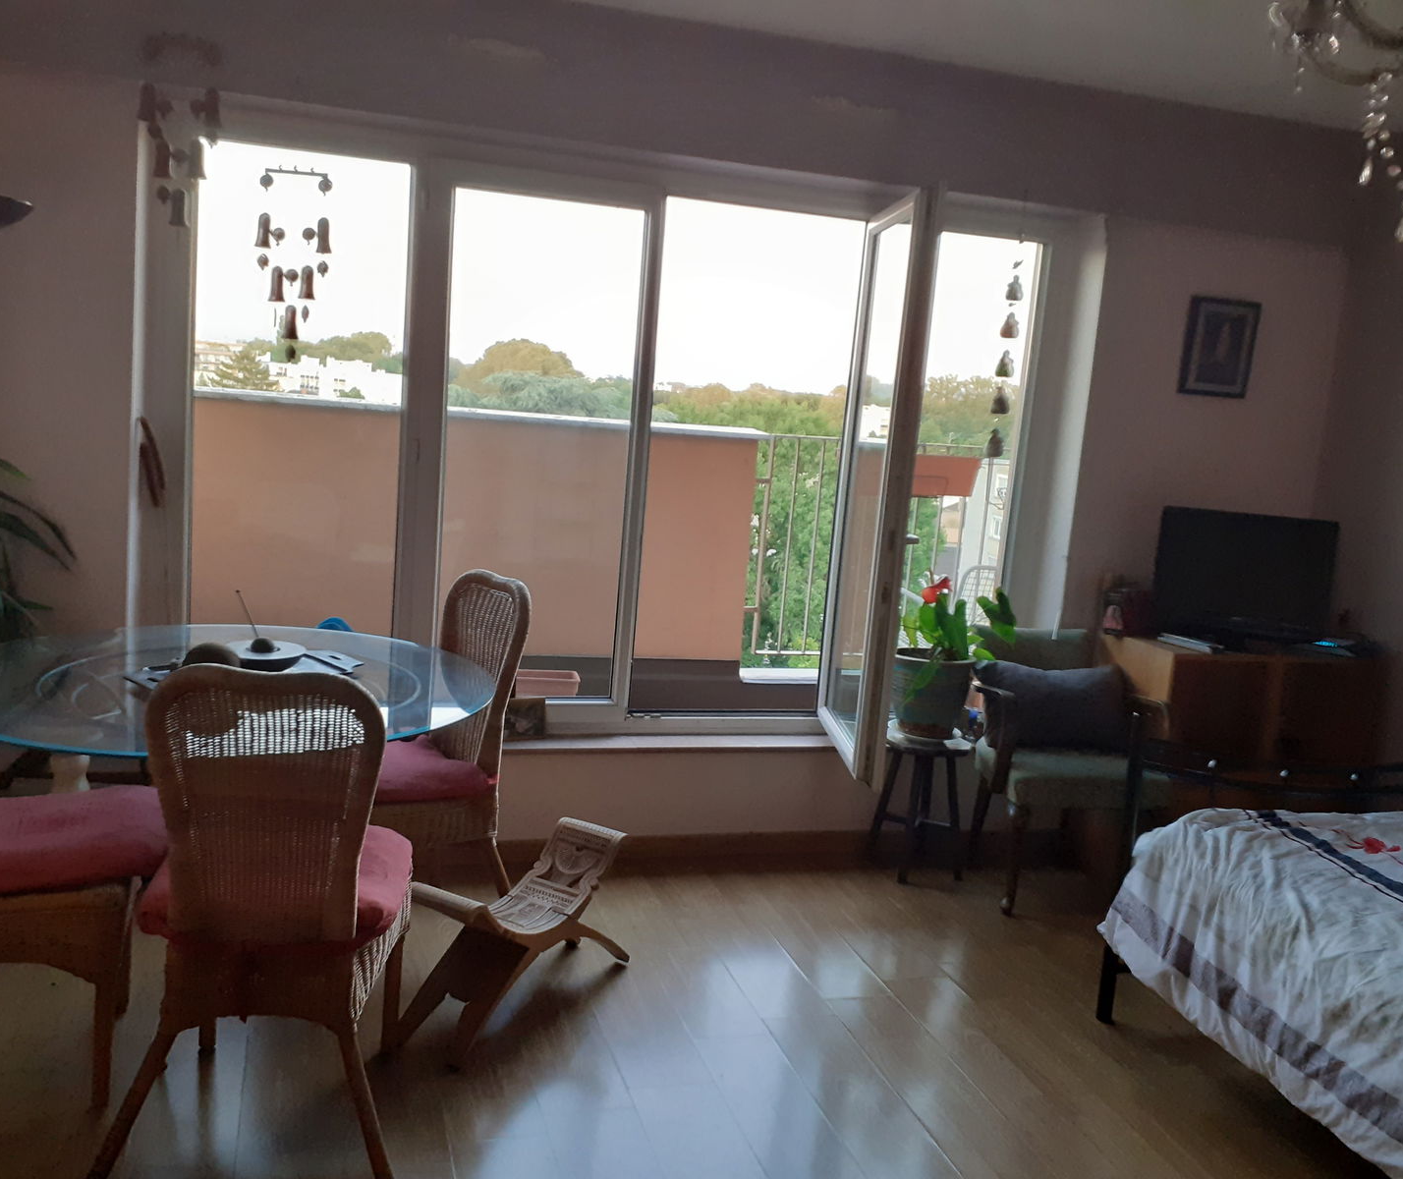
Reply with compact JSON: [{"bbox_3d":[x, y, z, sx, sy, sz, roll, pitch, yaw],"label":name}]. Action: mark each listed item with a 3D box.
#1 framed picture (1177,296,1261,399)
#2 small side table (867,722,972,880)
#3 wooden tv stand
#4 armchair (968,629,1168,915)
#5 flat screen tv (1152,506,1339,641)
[{"bbox_3d":[1.754,-0.821,4.152,0.291,0.328,0.022,2,10,-17],"label":"framed picture"},{"bbox_3d":[0.710,0.696,3.990,0.298,0.447,0.298,2,10,-17],"label":"small side table"},{"bbox_3d":[1.797,0.574,4.236,0.805,0.790,0.364,2,10,-17],"label":"wooden tv stand"},{"bbox_3d":[1.157,0.572,3.959,0.539,0.775,0.514,2,10,-14],"label":"armchair"},{"bbox_3d":[1.761,-0.024,4.005,0.559,0.450,0.179,4,9,-2],"label":"flat screen tv"}]

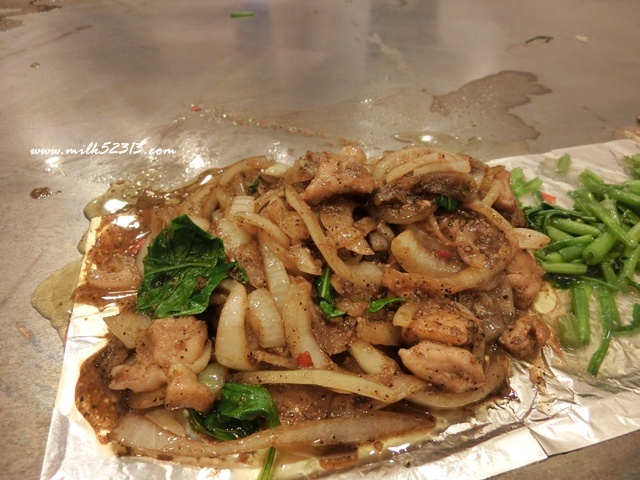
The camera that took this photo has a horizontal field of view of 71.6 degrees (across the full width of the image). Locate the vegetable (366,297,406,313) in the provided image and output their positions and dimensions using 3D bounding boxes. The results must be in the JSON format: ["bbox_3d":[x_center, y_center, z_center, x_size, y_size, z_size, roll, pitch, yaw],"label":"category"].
[{"bbox_3d":[0.035,0.033,0.229,0.020,0.006,0.008,-13,66,-15],"label":"vegetable"}]

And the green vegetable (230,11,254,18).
[{"bbox_3d":[-0.145,-0.423,0.833,0.044,0.009,0.010,0,39,0],"label":"green vegetable"}]

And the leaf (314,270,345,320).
[{"bbox_3d":[0.006,0.029,0.239,0.015,0.011,0.025,-3,64,-4],"label":"leaf"}]

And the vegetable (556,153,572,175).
[{"bbox_3d":[0.217,-0.068,0.393,0.010,0.009,0.028,22,44,25],"label":"vegetable"}]

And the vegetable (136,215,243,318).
[{"bbox_3d":[-0.077,0.015,0.259,0.053,0.020,0.056,-6,54,-8],"label":"vegetable"}]

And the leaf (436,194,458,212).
[{"bbox_3d":[0.082,-0.024,0.286,0.013,0.008,0.012,6,64,8],"label":"leaf"}]

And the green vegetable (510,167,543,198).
[{"bbox_3d":[0.171,-0.048,0.366,0.023,0.011,0.036,18,42,21],"label":"green vegetable"}]

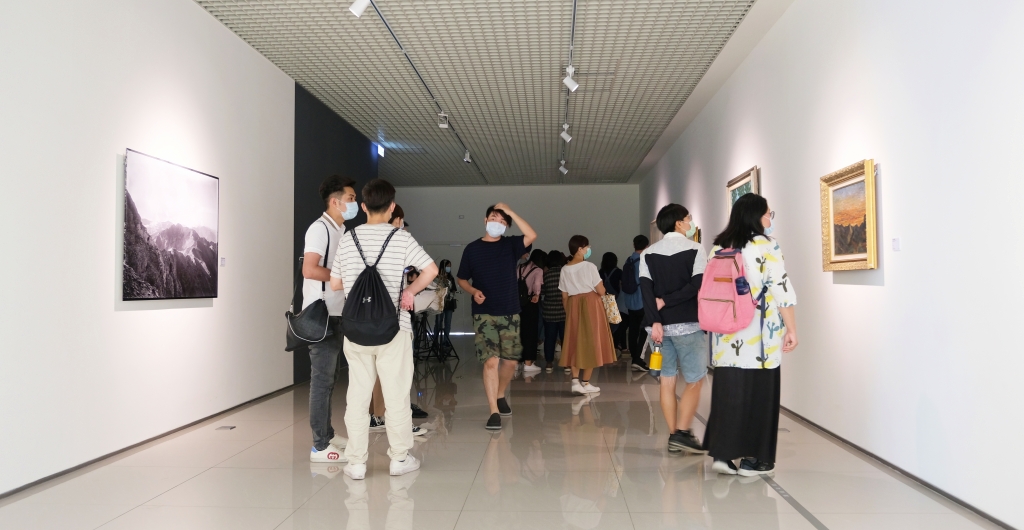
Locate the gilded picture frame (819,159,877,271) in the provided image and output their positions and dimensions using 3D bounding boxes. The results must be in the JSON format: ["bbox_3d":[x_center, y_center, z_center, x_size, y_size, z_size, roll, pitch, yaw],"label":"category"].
[{"bbox_3d":[2.218,-0.297,4.895,0.060,0.672,0.756,-1,-2,3],"label":"gilded picture frame"}]

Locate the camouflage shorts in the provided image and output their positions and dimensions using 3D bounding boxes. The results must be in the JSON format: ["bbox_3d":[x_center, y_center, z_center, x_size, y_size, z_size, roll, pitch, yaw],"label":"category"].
[{"bbox_3d":[-0.112,0.561,6.102,0.410,0.440,0.330,0,-2,5],"label":"camouflage shorts"}]

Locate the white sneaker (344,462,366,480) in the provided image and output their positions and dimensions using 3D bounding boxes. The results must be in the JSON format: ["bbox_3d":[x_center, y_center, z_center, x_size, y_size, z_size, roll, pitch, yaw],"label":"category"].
[{"bbox_3d":[-0.921,1.169,4.335,0.108,0.108,0.285,0,-2,-19],"label":"white sneaker"}]

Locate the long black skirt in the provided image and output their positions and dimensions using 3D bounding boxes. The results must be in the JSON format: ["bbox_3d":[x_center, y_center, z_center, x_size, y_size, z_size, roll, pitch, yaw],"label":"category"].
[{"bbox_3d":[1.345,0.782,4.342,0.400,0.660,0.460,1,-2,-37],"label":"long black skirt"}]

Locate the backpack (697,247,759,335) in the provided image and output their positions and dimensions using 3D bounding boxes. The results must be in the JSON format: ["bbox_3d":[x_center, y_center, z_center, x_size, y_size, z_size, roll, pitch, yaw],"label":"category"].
[{"bbox_3d":[1.204,0.150,4.178,0.200,0.455,0.290,1,-2,-39],"label":"backpack"}]

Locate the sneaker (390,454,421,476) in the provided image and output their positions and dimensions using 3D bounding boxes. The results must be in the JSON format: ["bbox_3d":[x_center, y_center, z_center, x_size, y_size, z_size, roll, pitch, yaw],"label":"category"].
[{"bbox_3d":[-0.631,1.168,4.394,0.108,0.112,0.280,-1,-2,26],"label":"sneaker"}]

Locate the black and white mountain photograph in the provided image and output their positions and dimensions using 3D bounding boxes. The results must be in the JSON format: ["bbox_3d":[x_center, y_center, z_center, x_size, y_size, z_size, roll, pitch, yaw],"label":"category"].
[{"bbox_3d":[-2.537,-0.248,5.561,0.036,1.010,1.360,0,-2,3],"label":"black and white mountain photograph"}]

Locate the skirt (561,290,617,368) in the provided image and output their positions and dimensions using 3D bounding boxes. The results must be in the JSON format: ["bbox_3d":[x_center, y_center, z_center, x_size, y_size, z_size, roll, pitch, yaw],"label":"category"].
[{"bbox_3d":[0.788,0.670,7.722,0.570,0.790,0.500,-2,-2,43],"label":"skirt"}]

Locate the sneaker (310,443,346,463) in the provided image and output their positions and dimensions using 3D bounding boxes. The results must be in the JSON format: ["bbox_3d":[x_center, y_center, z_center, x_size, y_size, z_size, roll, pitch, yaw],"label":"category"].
[{"bbox_3d":[-1.117,1.177,4.686,0.290,0.115,0.108,0,-2,3],"label":"sneaker"}]

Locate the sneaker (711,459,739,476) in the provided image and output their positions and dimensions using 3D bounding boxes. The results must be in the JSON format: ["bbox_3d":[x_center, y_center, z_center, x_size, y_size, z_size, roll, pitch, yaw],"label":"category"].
[{"bbox_3d":[1.231,1.151,4.267,0.250,0.110,0.095,1,-2,-37],"label":"sneaker"}]

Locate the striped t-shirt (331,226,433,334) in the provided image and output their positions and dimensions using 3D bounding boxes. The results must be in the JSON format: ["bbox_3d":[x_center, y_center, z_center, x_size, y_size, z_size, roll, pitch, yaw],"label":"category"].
[{"bbox_3d":[-0.768,0.075,4.429,0.580,0.640,0.330,0,-2,-2],"label":"striped t-shirt"}]

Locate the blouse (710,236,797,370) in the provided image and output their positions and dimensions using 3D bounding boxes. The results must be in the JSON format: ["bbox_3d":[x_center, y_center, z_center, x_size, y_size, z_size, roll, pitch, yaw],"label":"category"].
[{"bbox_3d":[1.407,0.212,4.355,0.370,0.770,0.510,1,-2,-39],"label":"blouse"}]

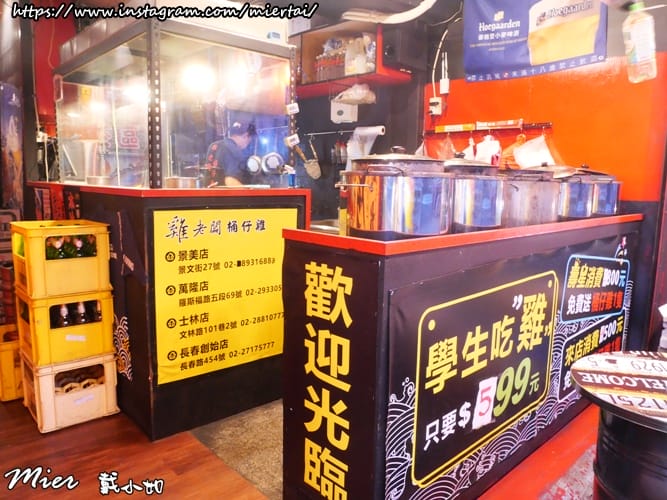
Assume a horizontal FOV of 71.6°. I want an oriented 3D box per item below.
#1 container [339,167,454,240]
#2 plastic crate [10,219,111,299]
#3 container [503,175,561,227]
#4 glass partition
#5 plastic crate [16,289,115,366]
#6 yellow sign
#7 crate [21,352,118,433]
[{"bbox_3d":[0.220,-0.170,1.561,0.355,0.200,0.335,-6,11,-42],"label":"container"},{"bbox_3d":[-1.315,0.031,2.242,0.340,0.314,0.360,-6,11,-43],"label":"plastic crate"},{"bbox_3d":[0.832,-0.227,2.039,0.305,0.200,0.295,-6,11,-42],"label":"container"},{"bbox_3d":[-0.999,-0.708,2.696,0.720,0.670,1.520,-6,11,-42],"label":"glass partition"},{"bbox_3d":[-1.322,0.340,2.286,0.340,0.314,0.360,-6,11,-43],"label":"plastic crate"},{"bbox_3d":[-0.473,0.190,2.222,0.755,0.760,0.012,-6,11,-42],"label":"yellow sign"},{"bbox_3d":[-1.328,0.649,2.329,0.340,0.314,0.360,-6,11,-43],"label":"crate"}]

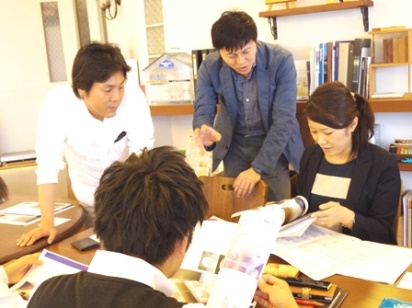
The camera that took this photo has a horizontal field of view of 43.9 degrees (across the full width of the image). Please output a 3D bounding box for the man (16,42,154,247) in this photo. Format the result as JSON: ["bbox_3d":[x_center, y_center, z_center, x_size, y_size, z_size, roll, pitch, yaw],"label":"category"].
[{"bbox_3d":[-0.421,0.303,2.028,0.560,1.415,0.580,-8,12,-23],"label":"man"}]

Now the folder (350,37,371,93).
[{"bbox_3d":[0.853,-0.465,2.800,0.045,0.315,0.240,7,15,26],"label":"folder"}]

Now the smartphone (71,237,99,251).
[{"bbox_3d":[-0.436,0.332,1.849,0.072,0.012,0.086,-12,14,-36],"label":"smartphone"}]

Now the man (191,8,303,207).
[{"bbox_3d":[0.211,0.163,2.244,0.530,1.525,0.580,-2,11,8],"label":"man"}]

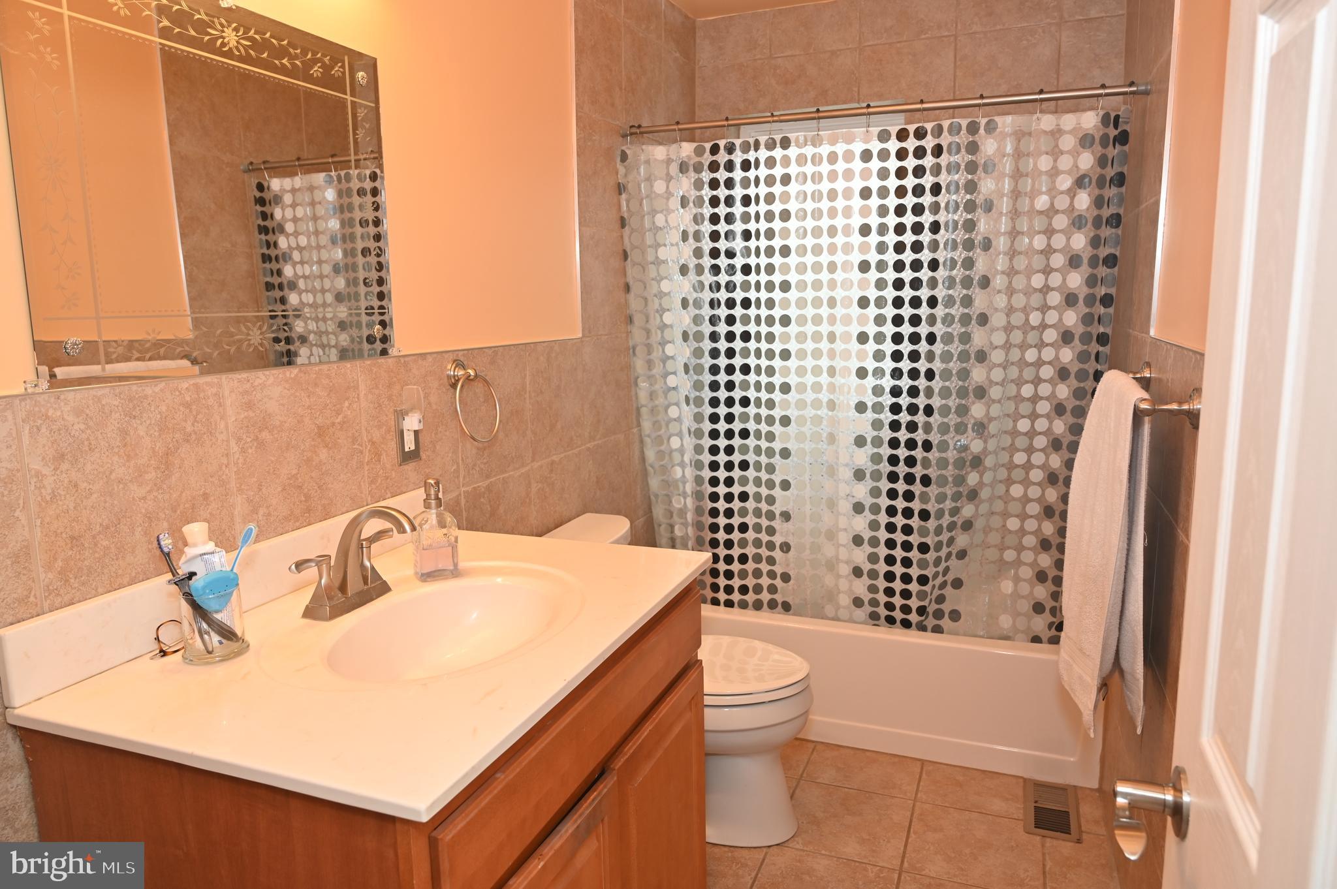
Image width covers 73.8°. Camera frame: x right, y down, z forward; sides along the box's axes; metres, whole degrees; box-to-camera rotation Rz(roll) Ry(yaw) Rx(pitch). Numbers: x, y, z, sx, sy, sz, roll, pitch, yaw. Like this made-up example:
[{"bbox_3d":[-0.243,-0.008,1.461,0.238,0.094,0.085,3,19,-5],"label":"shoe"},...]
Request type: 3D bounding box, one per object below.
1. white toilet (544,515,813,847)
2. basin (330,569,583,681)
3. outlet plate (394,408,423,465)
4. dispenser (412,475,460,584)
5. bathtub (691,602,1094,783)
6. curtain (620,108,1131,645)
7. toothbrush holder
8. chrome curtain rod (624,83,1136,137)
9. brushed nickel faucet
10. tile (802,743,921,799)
[{"bbox_3d":[0.032,0.634,2.413,0.720,0.764,0.425,3,10,21],"label":"white toilet"},{"bbox_3d":[-0.329,0.344,1.449,0.319,0.140,0.510,3,10,21],"label":"basin"},{"bbox_3d":[-0.537,-0.022,1.853,0.010,0.117,0.076,3,10,21],"label":"outlet plate"},{"bbox_3d":[-0.425,0.152,1.628,0.066,0.181,0.056,-5,10,-24],"label":"dispenser"},{"bbox_3d":[0.690,0.715,3.166,1.481,0.391,0.767,3,10,21],"label":"bathtub"},{"bbox_3d":[0.557,-0.079,2.752,1.460,1.693,0.130,3,10,21],"label":"curtain"},{"bbox_3d":[-0.657,0.249,1.283,0.086,0.108,0.086,3,10,21],"label":"toothbrush holder"},{"bbox_3d":[0.554,-0.961,2.577,1.488,0.030,0.030,3,10,21],"label":"chrome curtain rod"},{"bbox_3d":[-0.483,0.185,1.459,0.175,0.172,0.249,3,10,21],"label":"brushed nickel faucet"},{"bbox_3d":[0.590,0.994,2.709,0.331,0.010,0.247,3,10,21],"label":"tile"}]

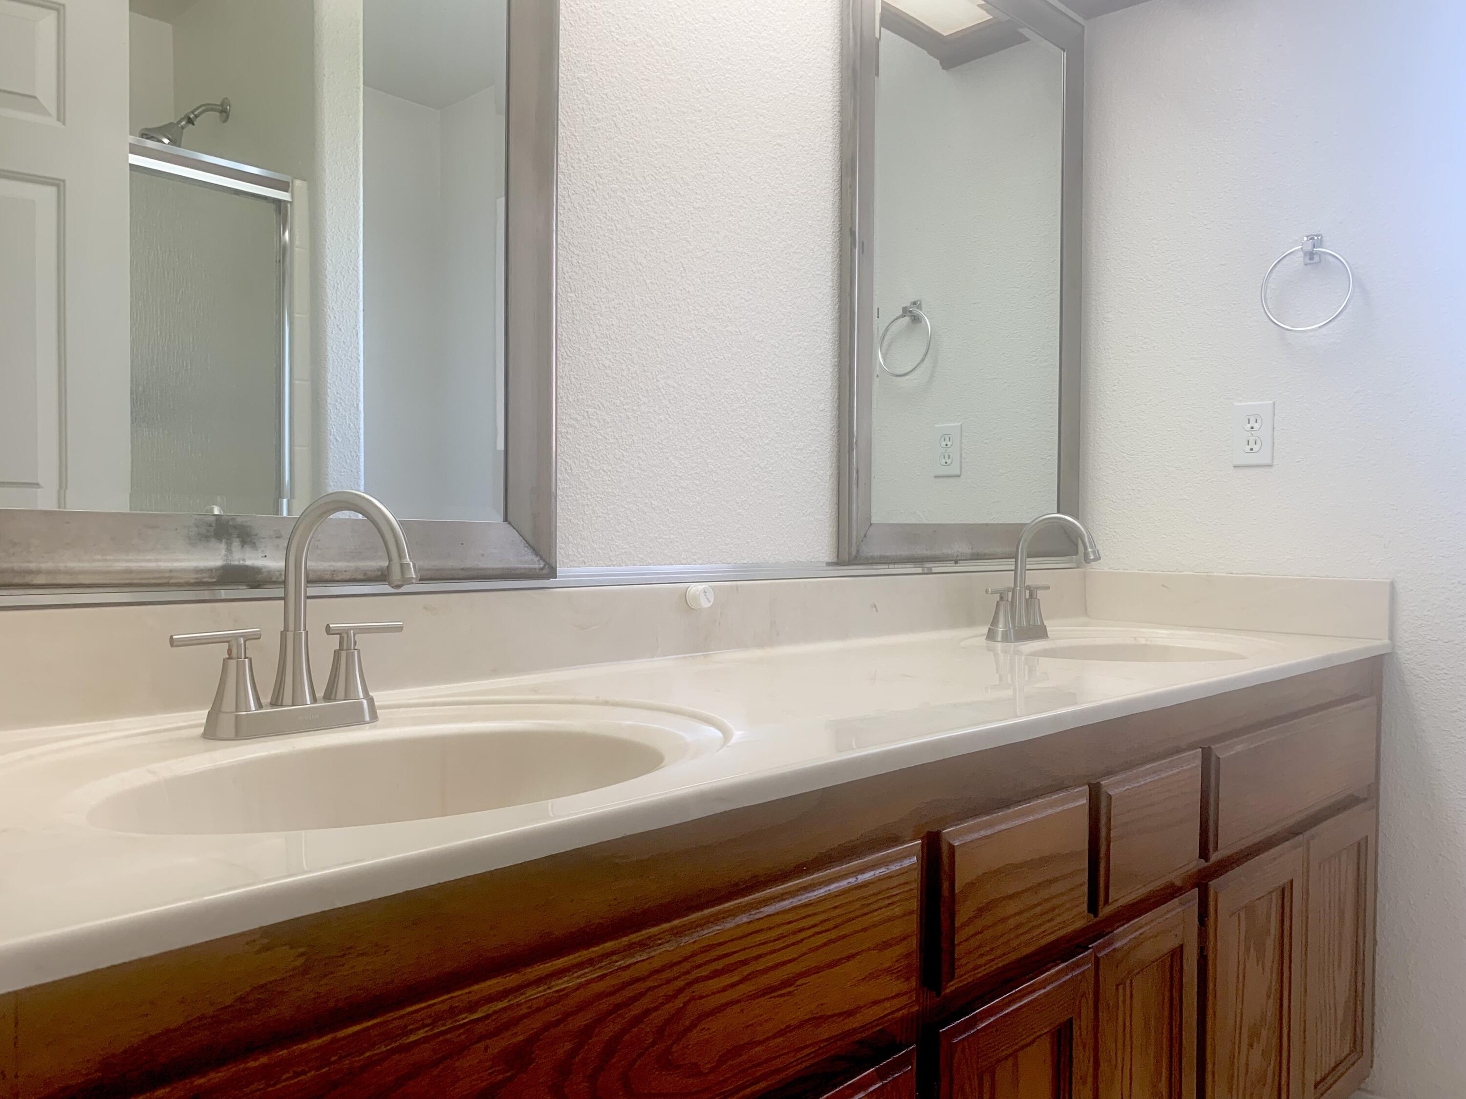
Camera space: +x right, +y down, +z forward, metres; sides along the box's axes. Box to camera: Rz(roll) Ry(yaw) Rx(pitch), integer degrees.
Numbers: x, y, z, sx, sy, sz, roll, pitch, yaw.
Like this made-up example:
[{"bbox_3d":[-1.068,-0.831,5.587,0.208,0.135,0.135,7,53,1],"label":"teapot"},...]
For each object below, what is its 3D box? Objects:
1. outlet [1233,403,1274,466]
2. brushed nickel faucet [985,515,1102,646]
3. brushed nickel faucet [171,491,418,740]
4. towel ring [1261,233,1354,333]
[{"bbox_3d":[0.948,-0.210,2.005,0.006,0.116,0.070,-1,1,-45],"label":"outlet"},{"bbox_3d":[0.515,0.045,1.776,0.203,0.207,0.177,-1,1,-45],"label":"brushed nickel faucet"},{"bbox_3d":[-0.347,0.054,0.930,0.204,0.207,0.173,-1,1,-45],"label":"brushed nickel faucet"},{"bbox_3d":[1.003,-0.464,1.917,0.047,0.172,0.149,-1,1,-45],"label":"towel ring"}]

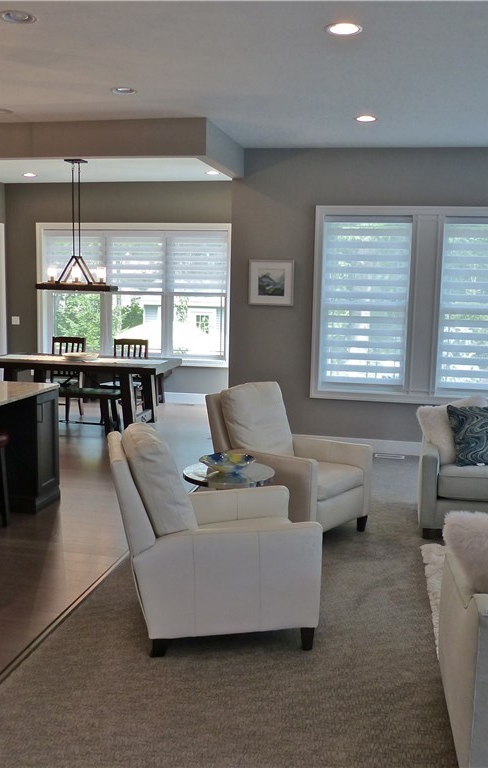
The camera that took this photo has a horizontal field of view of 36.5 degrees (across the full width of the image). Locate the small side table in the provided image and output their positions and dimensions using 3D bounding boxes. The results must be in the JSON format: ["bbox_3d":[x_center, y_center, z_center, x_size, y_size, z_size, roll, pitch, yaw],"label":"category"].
[{"bbox_3d":[-0.097,0.832,4.538,0.560,0.575,0.560,3,8,11],"label":"small side table"}]

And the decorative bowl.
[{"bbox_3d":[-0.107,0.494,4.549,0.340,0.095,0.340,1,8,0],"label":"decorative bowl"}]

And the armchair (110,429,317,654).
[{"bbox_3d":[-0.168,0.742,3.700,0.975,0.985,0.700,0,8,-11],"label":"armchair"}]

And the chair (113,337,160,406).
[{"bbox_3d":[-1.453,-0.032,9.034,0.450,0.960,0.560,3,8,10],"label":"chair"}]

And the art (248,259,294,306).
[{"bbox_3d":[0.276,-1.034,7.569,0.460,0.460,0.030,3,8,11],"label":"art"}]

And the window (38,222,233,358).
[{"bbox_3d":[-1.533,-1.235,10.155,2.776,1.860,0.120,3,8,11],"label":"window"}]

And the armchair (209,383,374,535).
[{"bbox_3d":[0.304,0.536,5.234,0.975,0.985,0.700,9,11,43],"label":"armchair"}]

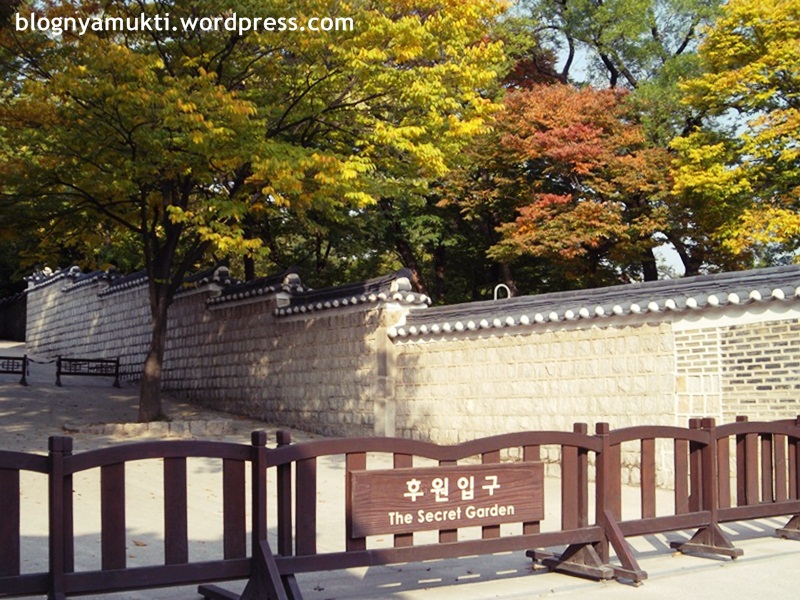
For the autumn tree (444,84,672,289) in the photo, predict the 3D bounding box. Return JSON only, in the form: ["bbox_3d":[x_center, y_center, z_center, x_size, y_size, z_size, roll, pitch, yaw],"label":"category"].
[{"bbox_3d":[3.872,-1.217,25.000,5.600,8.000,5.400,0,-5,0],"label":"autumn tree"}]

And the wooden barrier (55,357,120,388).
[{"bbox_3d":[-7.719,1.797,25.200,1.530,0.770,0.450,3,-6,-25],"label":"wooden barrier"}]

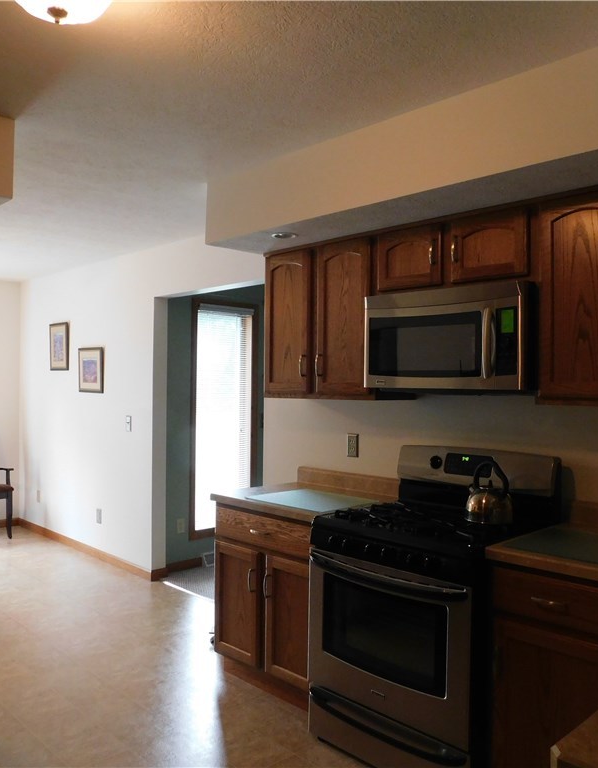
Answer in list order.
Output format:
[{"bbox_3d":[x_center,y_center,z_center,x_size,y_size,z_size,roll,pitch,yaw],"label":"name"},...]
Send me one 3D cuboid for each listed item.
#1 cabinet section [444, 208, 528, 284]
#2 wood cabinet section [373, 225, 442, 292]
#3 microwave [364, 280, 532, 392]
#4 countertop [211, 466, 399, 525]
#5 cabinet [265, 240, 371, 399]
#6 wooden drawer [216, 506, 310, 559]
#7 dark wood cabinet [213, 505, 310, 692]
[{"bbox_3d":[0.842,-0.524,2.743,0.325,0.270,0.362,0,1,-44],"label":"cabinet section"},{"bbox_3d":[0.582,-0.526,3.011,0.325,0.270,0.365,0,1,-44],"label":"wood cabinet section"},{"bbox_3d":[0.670,-0.177,2.860,0.381,0.406,0.749,0,0,-44],"label":"microwave"},{"bbox_3d":[0.043,0.526,3.349,0.605,0.133,0.774,0,0,-44],"label":"countertop"},{"bbox_3d":[0.182,-0.301,3.408,0.325,0.749,0.720,0,0,-44],"label":"cabinet"},{"bbox_3d":[0.005,0.693,3.310,0.486,0.167,0.746,0,0,-44],"label":"wooden drawer"},{"bbox_3d":[0.048,0.995,3.350,0.593,0.799,0.774,0,0,-44],"label":"dark wood cabinet"}]

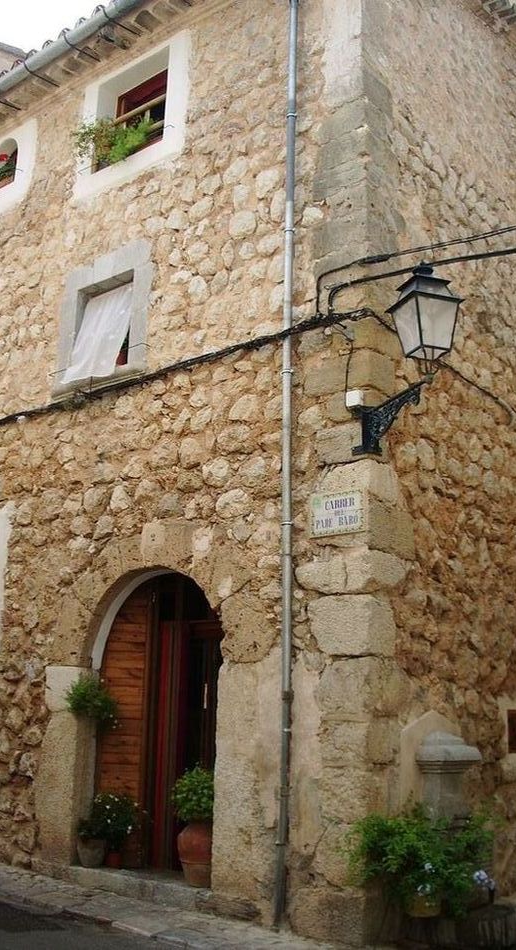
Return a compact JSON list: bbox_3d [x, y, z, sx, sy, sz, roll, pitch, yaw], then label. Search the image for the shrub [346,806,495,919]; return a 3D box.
[{"bbox_3d":[1.134,2.704,6.700,0.720,0.680,0.850,-10,-18,38],"label":"shrub"}]

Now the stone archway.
[{"bbox_3d":[-0.879,2.062,8.864,2.955,3.275,0.370,-10,-18,38],"label":"stone archway"}]

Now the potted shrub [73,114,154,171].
[{"bbox_3d":[-1.595,-3.729,10.786,0.930,0.540,0.380,-10,-18,38],"label":"potted shrub"}]

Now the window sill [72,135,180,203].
[{"bbox_3d":[-1.390,-3.351,10.636,1.685,0.256,0.240,-10,-18,38],"label":"window sill"}]

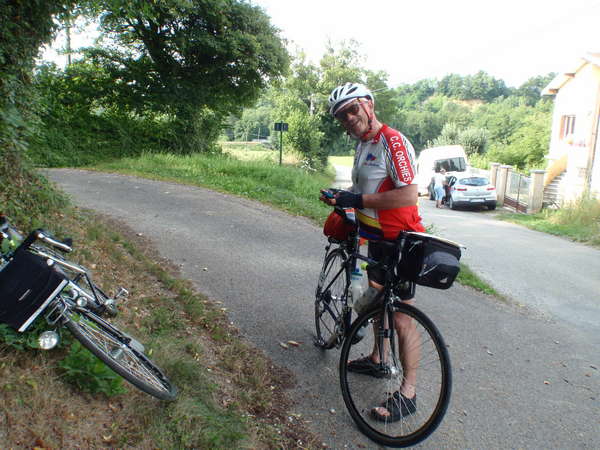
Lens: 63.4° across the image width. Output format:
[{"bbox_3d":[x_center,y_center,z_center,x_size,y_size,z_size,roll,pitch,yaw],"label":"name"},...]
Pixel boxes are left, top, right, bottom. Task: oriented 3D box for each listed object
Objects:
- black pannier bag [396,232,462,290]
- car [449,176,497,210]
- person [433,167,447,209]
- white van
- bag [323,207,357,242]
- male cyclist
[{"bbox_3d":[0.567,0.158,2.150,0.240,0.210,0.190,6,3,-43],"label":"black pannier bag"},{"bbox_3d":[7.830,-1.650,22.900,1.800,1.450,4.550,2,7,9],"label":"car"},{"bbox_3d":[6.030,-1.570,20.900,0.480,1.650,0.480,-2,10,-17],"label":"person"},{"bbox_3d":[8.220,-3.120,28.600,1.980,2.700,5.200,1,7,2],"label":"white van"},{"bbox_3d":[0.255,-0.005,3.150,0.180,0.200,0.220,5,9,-13],"label":"bag"},{"bbox_3d":[0.385,0.100,2.680,0.530,1.730,0.530,-3,11,-22],"label":"male cyclist"}]

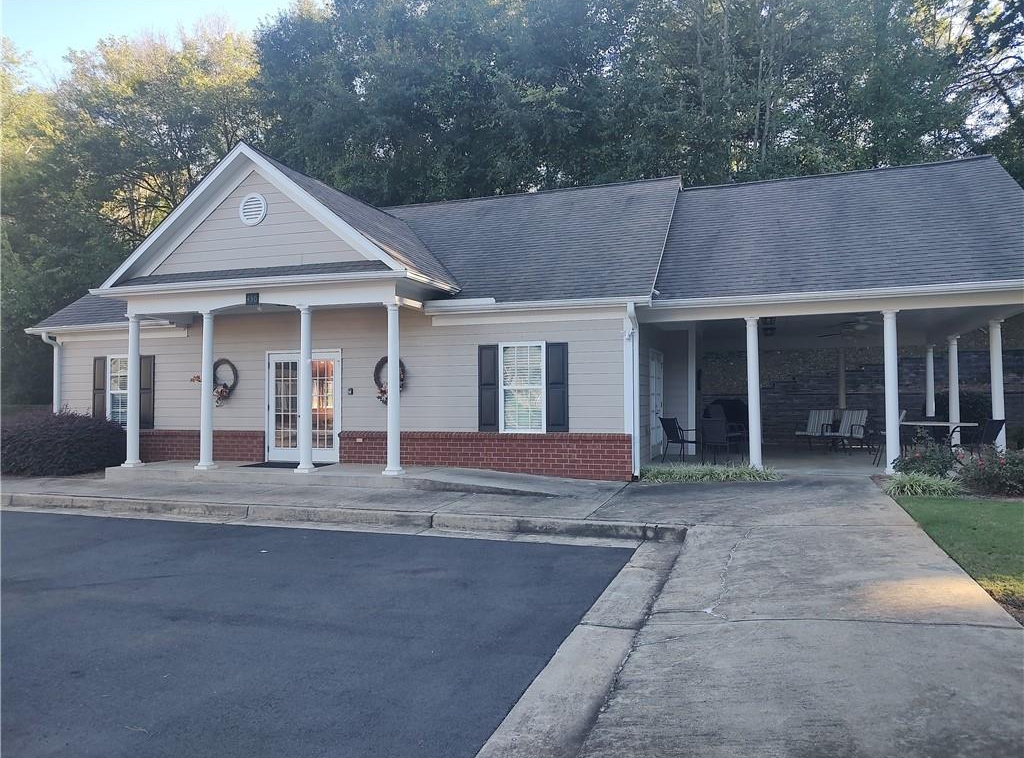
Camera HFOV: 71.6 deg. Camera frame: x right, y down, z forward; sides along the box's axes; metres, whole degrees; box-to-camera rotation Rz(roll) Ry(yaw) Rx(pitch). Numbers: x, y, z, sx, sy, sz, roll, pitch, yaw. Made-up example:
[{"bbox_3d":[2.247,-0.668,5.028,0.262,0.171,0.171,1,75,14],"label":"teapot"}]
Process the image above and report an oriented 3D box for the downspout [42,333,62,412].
[{"bbox_3d":[-9.602,0.405,14.774,0.111,2.673,0.422,-1,-2,18],"label":"downspout"}]

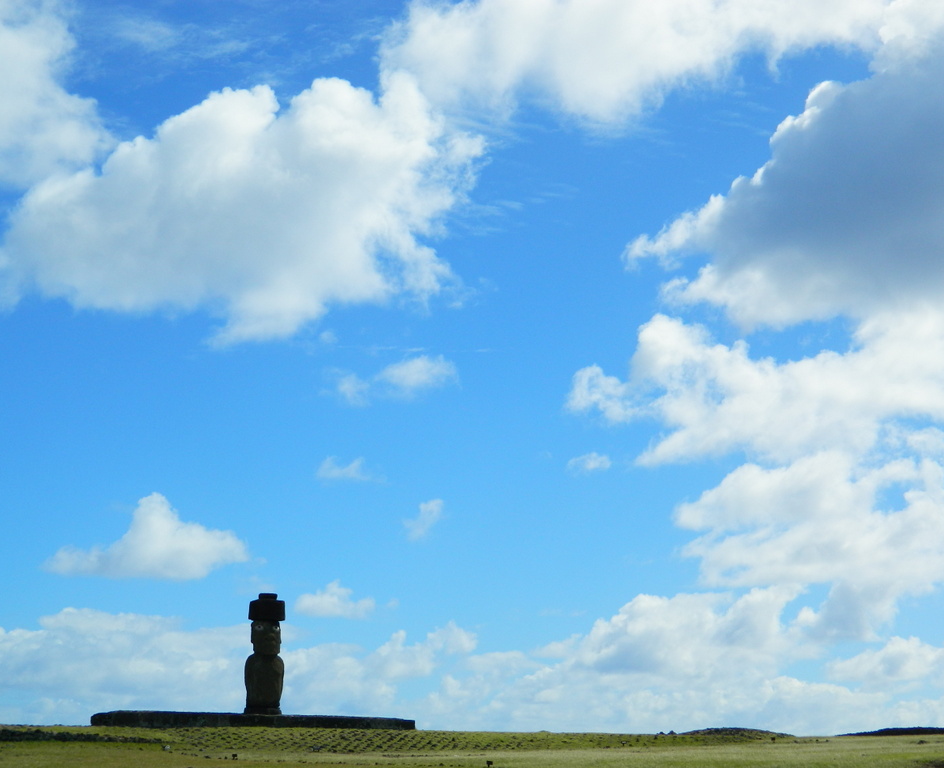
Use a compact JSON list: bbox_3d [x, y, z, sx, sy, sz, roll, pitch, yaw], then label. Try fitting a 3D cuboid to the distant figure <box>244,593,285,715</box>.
[{"bbox_3d":[-10.025,13.038,81.592,1.780,5.750,1.720,6,-13,-22],"label":"distant figure"}]

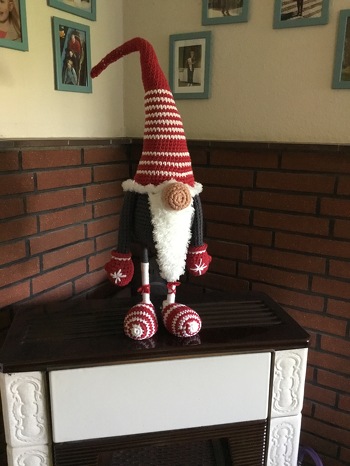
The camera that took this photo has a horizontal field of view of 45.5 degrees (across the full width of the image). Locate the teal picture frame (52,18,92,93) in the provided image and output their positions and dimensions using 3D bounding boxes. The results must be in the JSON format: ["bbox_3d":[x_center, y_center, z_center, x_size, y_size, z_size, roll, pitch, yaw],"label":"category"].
[{"bbox_3d":[-0.347,-0.595,1.418,0.016,0.222,0.166,9,16,30],"label":"teal picture frame"}]

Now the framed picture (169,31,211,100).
[{"bbox_3d":[0.055,-0.596,1.503,0.166,0.222,0.016,9,16,30],"label":"framed picture"}]

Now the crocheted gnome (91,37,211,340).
[{"bbox_3d":[-0.045,-0.113,1.002,0.295,0.680,0.245,-2,14,-14],"label":"crocheted gnome"}]

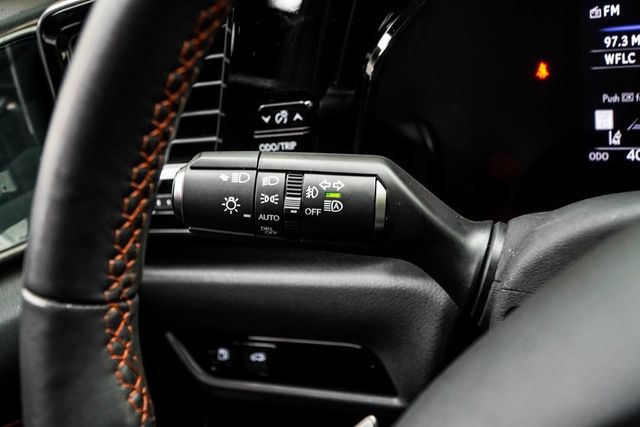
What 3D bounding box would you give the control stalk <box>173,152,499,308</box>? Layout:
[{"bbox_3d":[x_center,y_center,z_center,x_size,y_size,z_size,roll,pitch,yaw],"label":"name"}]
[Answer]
[{"bbox_3d":[0.006,0.006,0.297,0.126,0.056,0.050,3,11,2],"label":"control stalk"}]

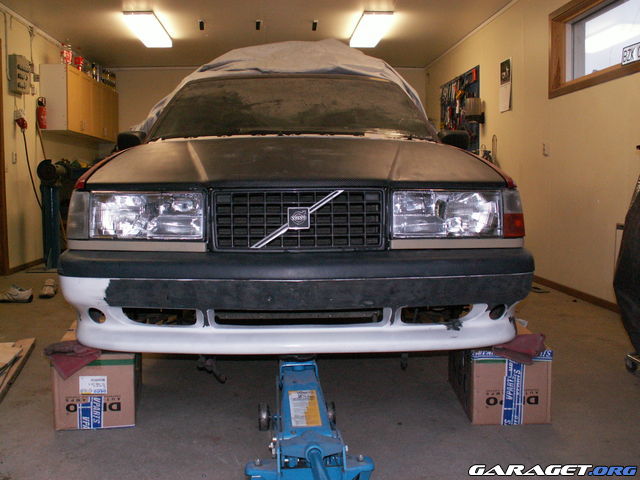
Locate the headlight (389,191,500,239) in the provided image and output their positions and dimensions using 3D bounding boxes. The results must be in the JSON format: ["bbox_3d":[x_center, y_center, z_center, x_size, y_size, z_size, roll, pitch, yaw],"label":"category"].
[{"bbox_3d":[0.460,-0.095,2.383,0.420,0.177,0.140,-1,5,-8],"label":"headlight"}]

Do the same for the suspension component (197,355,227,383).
[{"bbox_3d":[-0.420,0.490,2.500,0.120,0.115,0.100,0,5,-3],"label":"suspension component"}]

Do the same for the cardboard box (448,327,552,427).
[{"bbox_3d":[0.682,0.503,2.506,0.274,0.262,0.456,0,5,1],"label":"cardboard box"}]

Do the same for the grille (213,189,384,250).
[{"bbox_3d":[-0.077,-0.074,2.310,0.610,0.215,0.070,0,5,-3],"label":"grille"}]

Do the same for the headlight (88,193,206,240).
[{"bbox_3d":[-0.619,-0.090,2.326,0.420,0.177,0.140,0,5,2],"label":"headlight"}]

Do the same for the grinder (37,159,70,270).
[{"bbox_3d":[-2.711,-0.269,6.557,0.260,1.099,0.400,0,5,3],"label":"grinder"}]

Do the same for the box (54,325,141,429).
[{"bbox_3d":[-0.824,0.507,2.474,0.274,0.262,0.456,-1,5,-12],"label":"box"}]

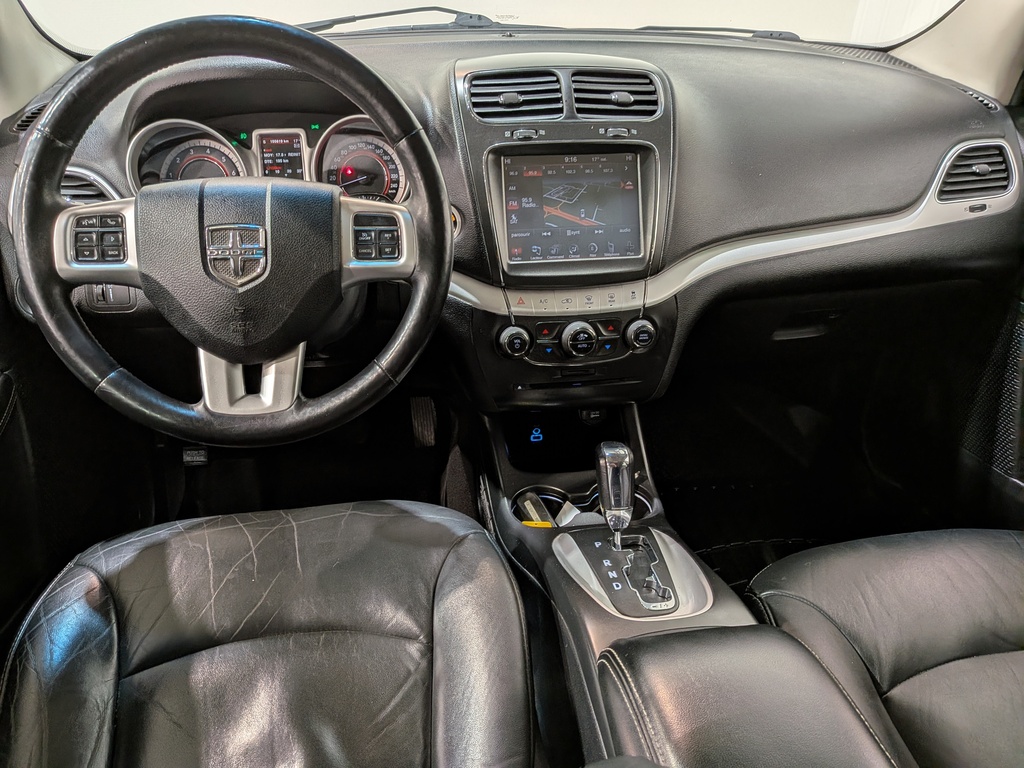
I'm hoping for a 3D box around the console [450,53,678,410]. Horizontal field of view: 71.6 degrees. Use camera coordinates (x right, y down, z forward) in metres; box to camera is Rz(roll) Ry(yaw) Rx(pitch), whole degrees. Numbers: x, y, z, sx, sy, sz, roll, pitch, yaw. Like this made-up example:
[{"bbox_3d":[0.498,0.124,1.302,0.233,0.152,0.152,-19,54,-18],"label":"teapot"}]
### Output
[{"bbox_3d":[0.075,-0.200,0.924,0.285,0.430,0.180,-3,10,-5],"label":"console"}]

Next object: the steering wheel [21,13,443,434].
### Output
[{"bbox_3d":[-0.248,-0.135,0.664,0.385,0.385,0.105,-3,4,-5],"label":"steering wheel"}]

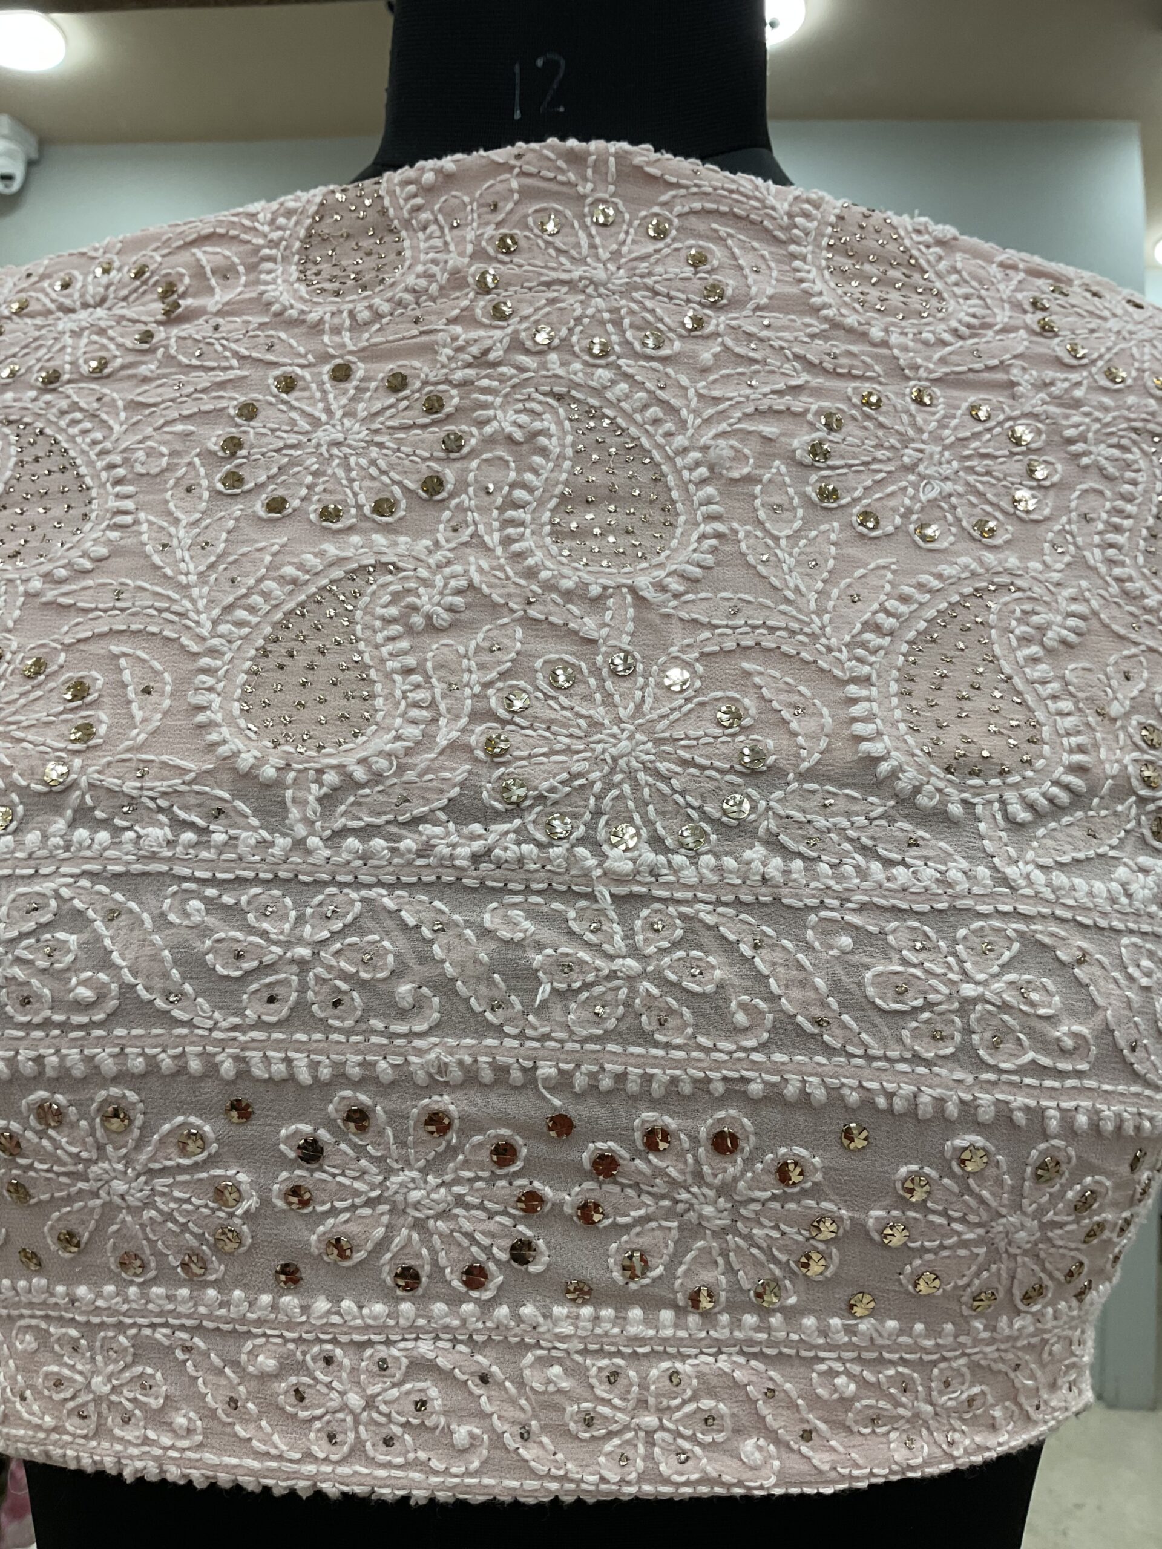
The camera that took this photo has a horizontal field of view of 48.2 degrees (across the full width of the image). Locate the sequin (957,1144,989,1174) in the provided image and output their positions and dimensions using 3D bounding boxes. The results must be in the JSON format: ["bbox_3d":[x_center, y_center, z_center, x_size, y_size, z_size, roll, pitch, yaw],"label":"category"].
[{"bbox_3d":[0.085,0.083,0.281,0.006,0.006,0.001,0,1,-7],"label":"sequin"}]

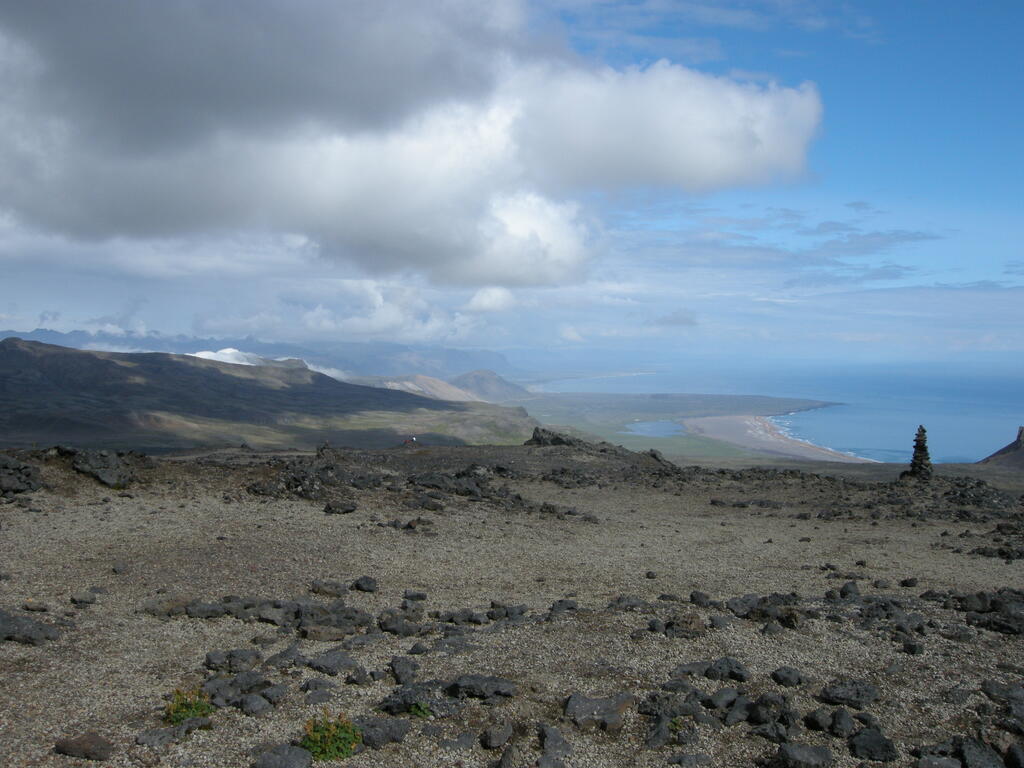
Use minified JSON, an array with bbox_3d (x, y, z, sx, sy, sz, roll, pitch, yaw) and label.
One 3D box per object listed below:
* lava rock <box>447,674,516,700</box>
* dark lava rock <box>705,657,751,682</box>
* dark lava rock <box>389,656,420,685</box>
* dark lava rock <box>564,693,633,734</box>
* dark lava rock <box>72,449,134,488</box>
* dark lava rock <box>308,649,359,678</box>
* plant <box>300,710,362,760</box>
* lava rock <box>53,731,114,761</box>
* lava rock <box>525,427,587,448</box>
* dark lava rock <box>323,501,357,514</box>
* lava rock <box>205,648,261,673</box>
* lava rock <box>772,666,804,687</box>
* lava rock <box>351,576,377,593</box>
[{"bbox_3d":[-0.154,1.524,5.218,0.353,0.091,0.212,0,2,-2],"label":"lava rock"},{"bbox_3d":[1.139,1.509,5.473,0.243,0.117,0.182,0,2,12],"label":"dark lava rock"},{"bbox_3d":[-0.577,1.523,5.505,0.160,0.131,0.160,0,2,-6],"label":"dark lava rock"},{"bbox_3d":[0.396,1.503,4.744,0.330,0.153,0.214,0,2,5],"label":"dark lava rock"},{"bbox_3d":[-6.413,1.327,16.256,0.973,0.595,0.730,-1,2,-22],"label":"dark lava rock"},{"bbox_3d":[-0.983,1.526,5.671,0.285,0.126,0.214,0,2,-10],"label":"dark lava rock"},{"bbox_3d":[-0.775,1.510,4.448,0.266,0.187,0.253,0,2,-10],"label":"plant"},{"bbox_3d":[-1.833,1.546,4.429,0.265,0.093,0.199,-1,2,-23],"label":"lava rock"},{"bbox_3d":[1.193,1.467,28.387,1.700,0.563,1.105,0,2,2],"label":"lava rock"},{"bbox_3d":[-2.114,1.522,12.762,0.394,0.156,0.276,0,2,-9],"label":"dark lava rock"},{"bbox_3d":[-1.528,1.512,5.662,0.306,0.107,0.199,-1,2,-15],"label":"lava rock"},{"bbox_3d":[1.438,1.522,5.386,0.166,0.087,0.141,1,2,15],"label":"lava rock"},{"bbox_3d":[-1.122,1.526,7.878,0.213,0.104,0.181,0,2,-8],"label":"lava rock"}]

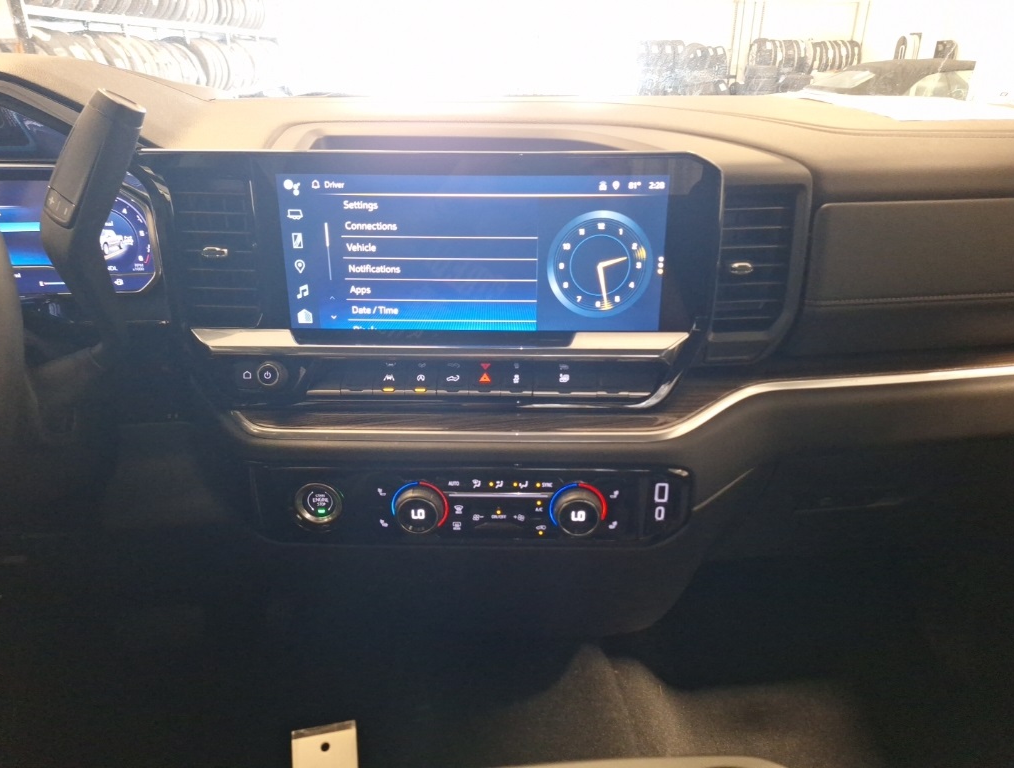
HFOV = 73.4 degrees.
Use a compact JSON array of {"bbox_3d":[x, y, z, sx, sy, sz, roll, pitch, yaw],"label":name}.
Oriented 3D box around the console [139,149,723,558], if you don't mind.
[{"bbox_3d":[-0.063,-0.020,0.634,0.460,0.355,0.130,0,23,1],"label":"console"}]

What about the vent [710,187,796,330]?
[{"bbox_3d":[0.208,-0.107,0.590,0.071,0.122,0.045,1,23,2],"label":"vent"}]

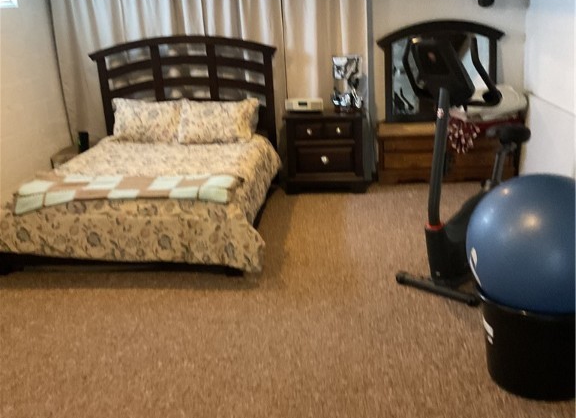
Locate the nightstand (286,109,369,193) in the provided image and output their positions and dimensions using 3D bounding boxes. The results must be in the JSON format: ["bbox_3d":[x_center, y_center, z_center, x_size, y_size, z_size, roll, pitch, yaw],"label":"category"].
[{"bbox_3d":[0.346,-0.513,5.710,0.680,0.656,0.430,-1,17,6],"label":"nightstand"}]

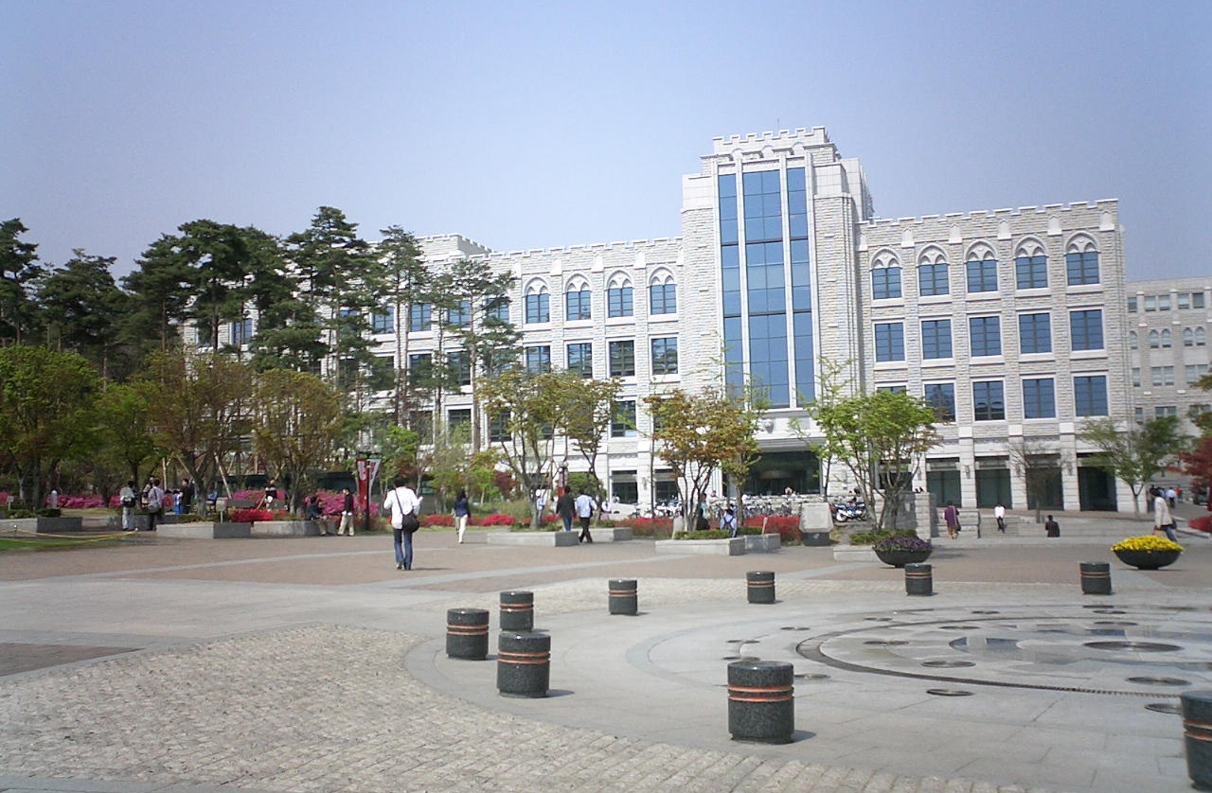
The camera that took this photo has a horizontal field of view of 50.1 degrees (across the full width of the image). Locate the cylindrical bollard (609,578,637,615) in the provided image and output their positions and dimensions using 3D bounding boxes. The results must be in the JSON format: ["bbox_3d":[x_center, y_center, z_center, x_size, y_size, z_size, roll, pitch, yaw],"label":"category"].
[{"bbox_3d":[0.190,2.210,14.300,0.320,0.370,0.320,-1,-5,0],"label":"cylindrical bollard"}]

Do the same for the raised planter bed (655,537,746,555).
[{"bbox_3d":[2.636,4.179,35.890,2.050,0.420,2.050,-3,-6,17],"label":"raised planter bed"}]

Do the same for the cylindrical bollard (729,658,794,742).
[{"bbox_3d":[0.853,1.681,7.142,0.345,0.403,0.345,-2,-5,0],"label":"cylindrical bollard"}]

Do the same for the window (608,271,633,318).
[{"bbox_3d":[0.963,-7.142,90.903,1.910,3.120,0.300,-3,-6,17],"label":"window"}]

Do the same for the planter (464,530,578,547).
[{"bbox_3d":[-2.197,4.355,39.540,2.140,0.430,2.140,-3,-5,16],"label":"planter"}]

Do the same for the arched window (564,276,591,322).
[{"bbox_3d":[-1.979,-6.943,91.786,1.940,3.150,0.300,-3,-6,17],"label":"arched window"}]

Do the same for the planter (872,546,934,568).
[{"bbox_3d":[6.082,3.302,26.500,1.230,0.410,1.230,-2,-5,0],"label":"planter"}]

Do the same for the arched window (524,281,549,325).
[{"bbox_3d":[-4.876,-6.679,91.380,1.970,3.150,0.300,-3,-5,16],"label":"arched window"}]

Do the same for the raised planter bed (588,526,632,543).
[{"bbox_3d":[-0.446,4.681,43.628,2.120,0.430,2.120,-3,-5,16],"label":"raised planter bed"}]

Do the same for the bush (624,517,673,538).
[{"bbox_3d":[1.415,4.388,43.500,1.650,0.780,1.300,-1,-5,0],"label":"bush"}]

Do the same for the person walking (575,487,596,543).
[{"bbox_3d":[-0.656,3.725,40.526,0.580,1.730,0.500,-2,-5,5],"label":"person walking"}]

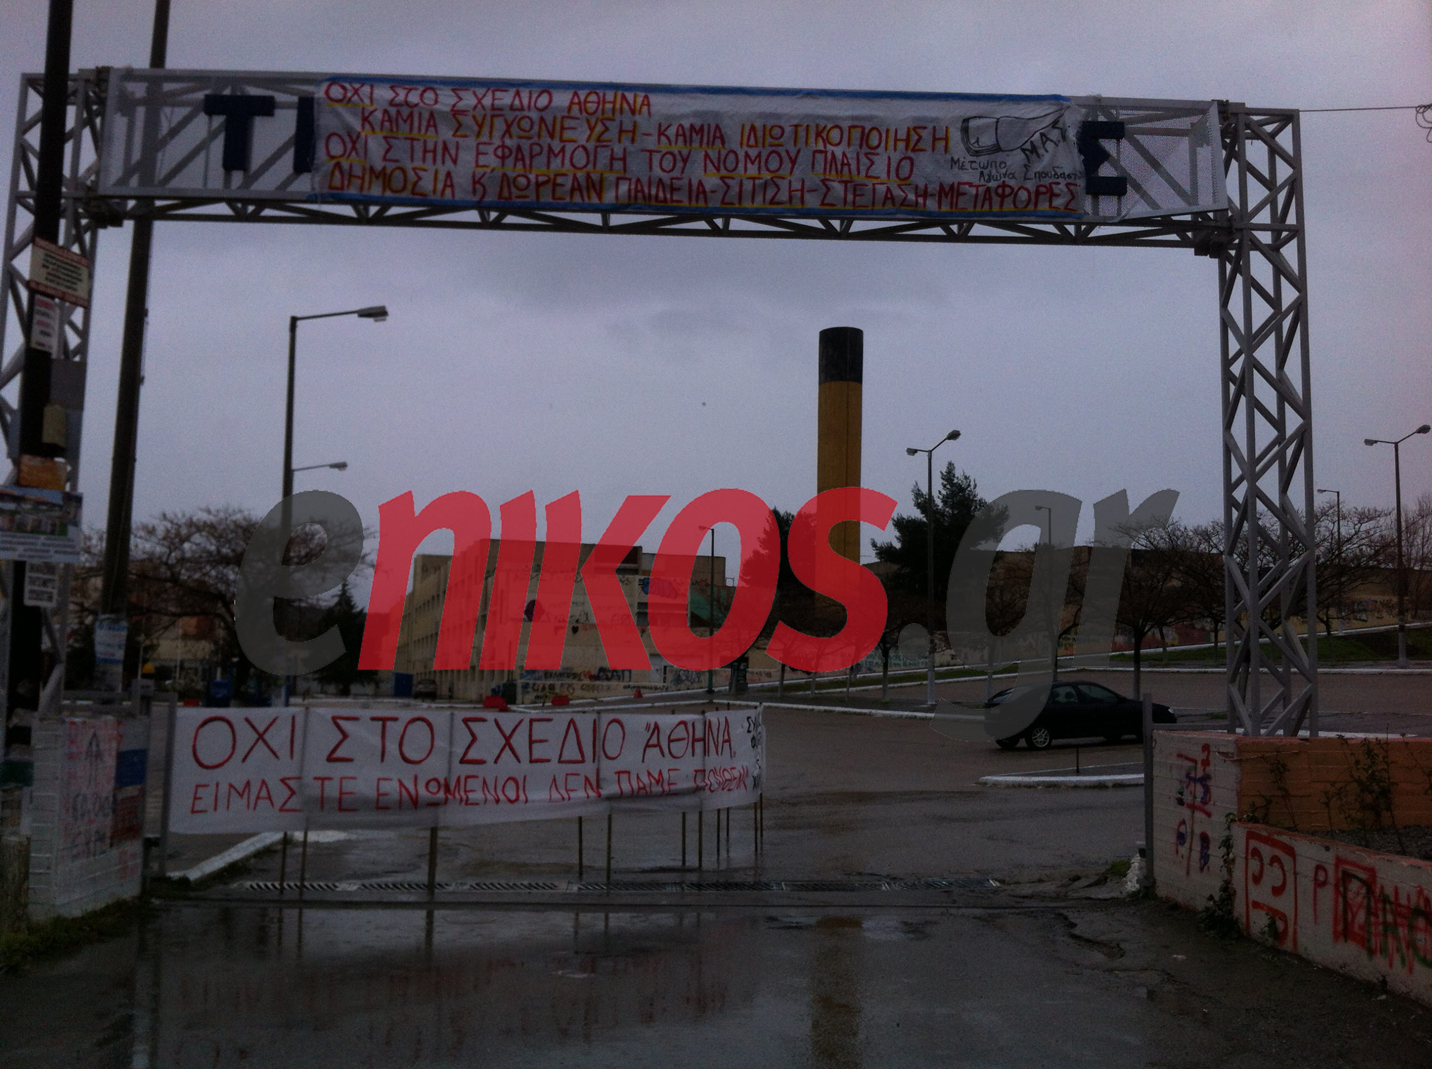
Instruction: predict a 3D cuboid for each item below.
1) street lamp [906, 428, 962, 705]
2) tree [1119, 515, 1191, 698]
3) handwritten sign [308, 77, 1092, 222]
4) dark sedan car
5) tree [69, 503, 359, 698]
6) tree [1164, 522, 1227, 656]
[{"bbox_3d":[7.240,1.200,48.490,0.350,8.950,4.100,3,-7,-17],"label":"street lamp"},{"bbox_3d":[11.247,2.132,38.000,2.800,5.100,2.800,1,-6,0],"label":"tree"},{"bbox_3d":[-0.146,-3.652,13.702,7.280,1.253,0.080,1,-7,-1],"label":"handwritten sign"},{"bbox_3d":[7.980,3.960,31.800,4.250,1.420,1.710,-1,-6,-12],"label":"dark sedan car"},{"bbox_3d":[-13.129,1.838,38.000,7.700,5.200,6.800,1,-6,0],"label":"tree"},{"bbox_3d":[20.887,2.337,61.000,4.000,5.700,4.000,1,-6,0],"label":"tree"}]

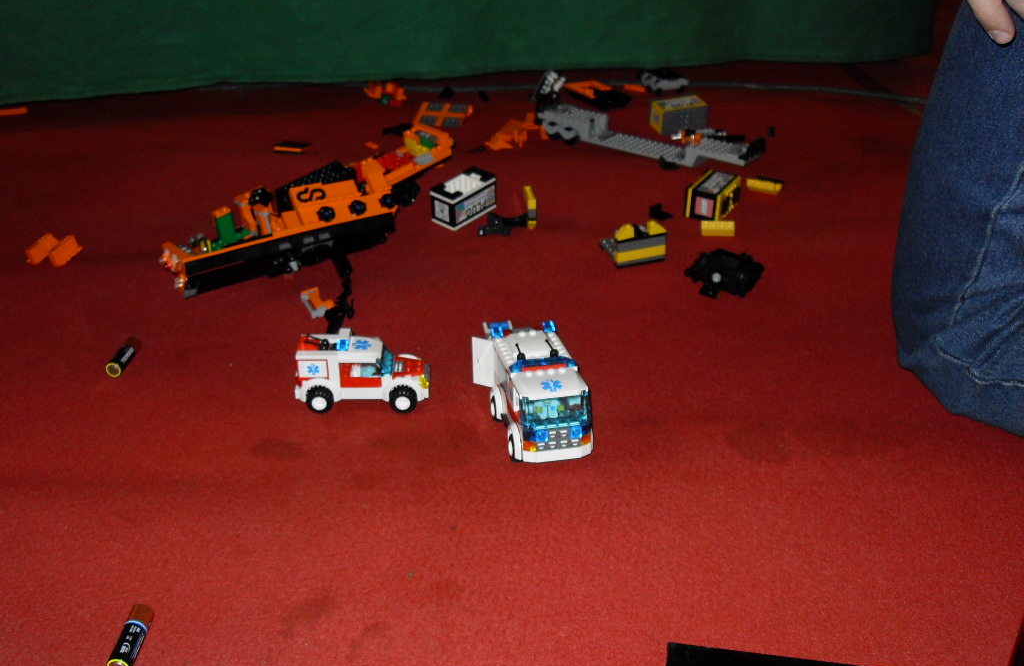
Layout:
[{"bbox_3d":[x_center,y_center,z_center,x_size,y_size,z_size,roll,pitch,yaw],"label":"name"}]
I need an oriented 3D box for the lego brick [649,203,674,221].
[{"bbox_3d":[0.156,-0.126,1.143,0.024,0.012,0.018,0,31,0],"label":"lego brick"}]

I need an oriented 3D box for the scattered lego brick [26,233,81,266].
[{"bbox_3d":[-0.455,-0.082,1.089,0.044,0.014,0.043,8,32,14],"label":"scattered lego brick"}]

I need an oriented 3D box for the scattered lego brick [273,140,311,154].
[{"bbox_3d":[-0.269,-0.224,1.328,0.035,0.007,0.019,6,32,10],"label":"scattered lego brick"}]

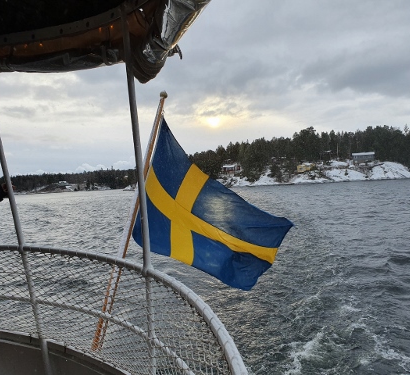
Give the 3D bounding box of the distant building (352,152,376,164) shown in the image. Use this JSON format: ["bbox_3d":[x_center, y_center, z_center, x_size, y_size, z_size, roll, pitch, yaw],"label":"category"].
[{"bbox_3d":[83.460,-15.350,198.000,12.500,6.000,7.500,-2,1,18],"label":"distant building"}]

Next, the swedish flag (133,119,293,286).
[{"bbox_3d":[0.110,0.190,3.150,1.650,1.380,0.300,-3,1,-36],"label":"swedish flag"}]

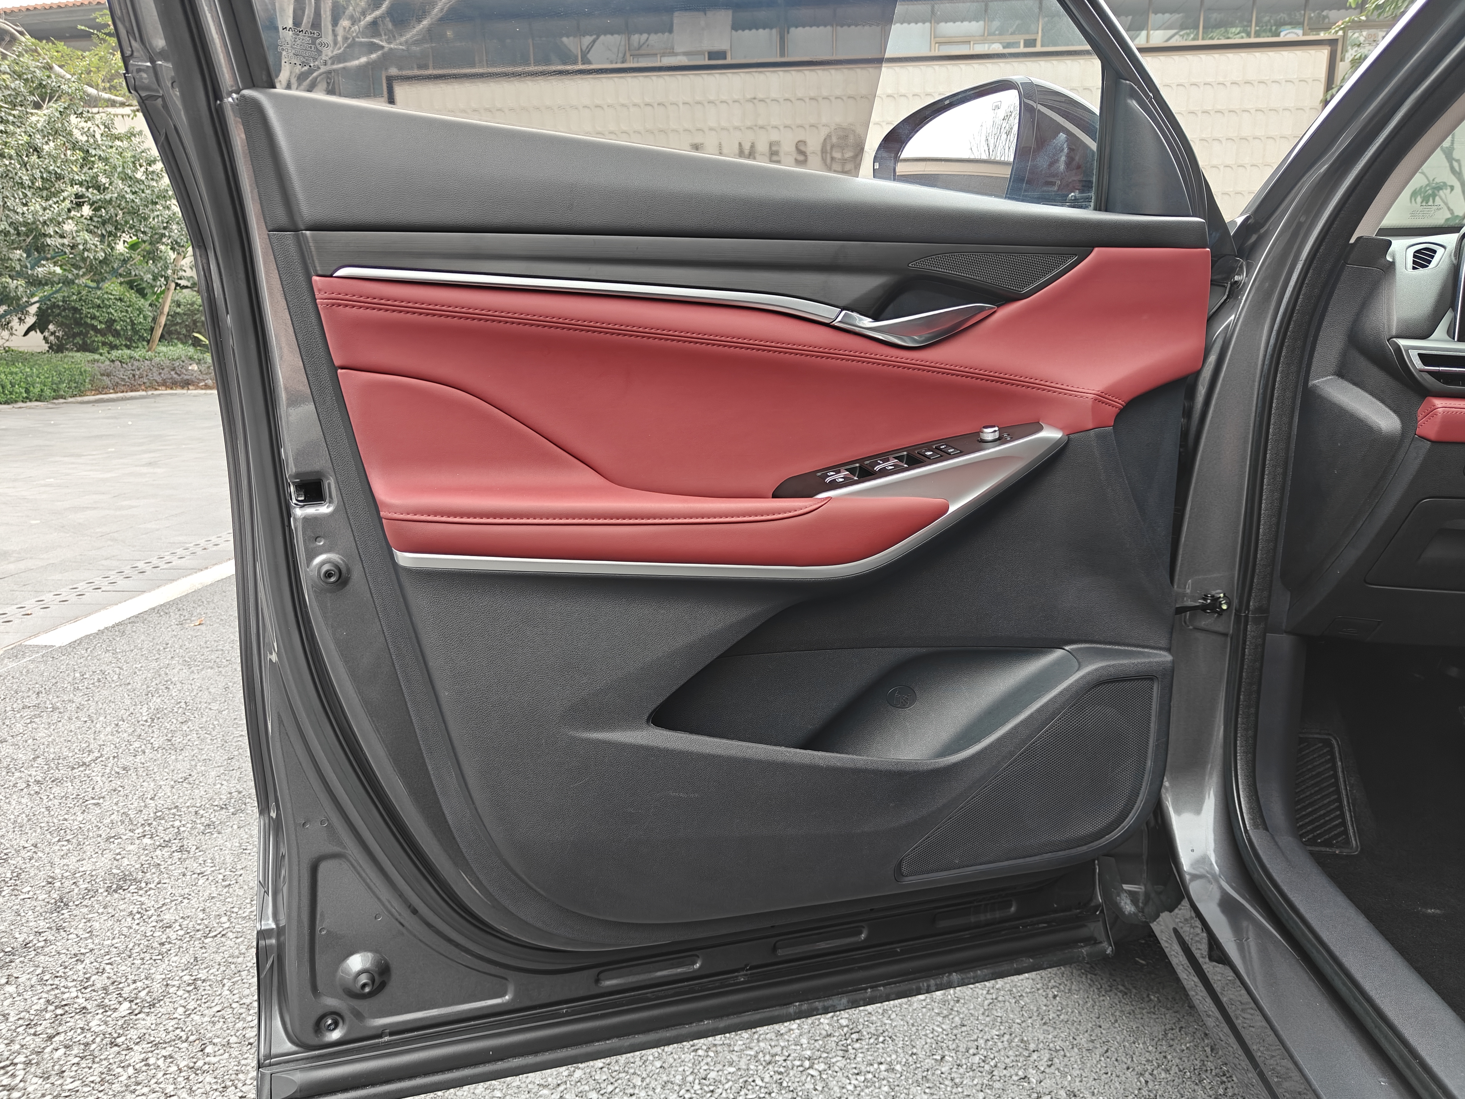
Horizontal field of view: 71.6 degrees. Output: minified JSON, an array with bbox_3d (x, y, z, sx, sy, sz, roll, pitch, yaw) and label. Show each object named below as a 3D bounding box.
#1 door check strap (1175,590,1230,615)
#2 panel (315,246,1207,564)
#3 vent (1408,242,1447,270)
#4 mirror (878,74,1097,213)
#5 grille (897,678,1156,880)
[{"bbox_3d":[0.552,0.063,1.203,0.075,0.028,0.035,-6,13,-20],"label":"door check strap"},{"bbox_3d":[0.079,-0.136,0.916,0.840,0.265,0.120,-4,13,-14],"label":"panel"},{"bbox_3d":[0.786,-0.332,1.149,0.045,0.035,0.020,3,-2,16],"label":"vent"},{"bbox_3d":[0.301,-0.452,1.230,0.130,0.158,0.257,-9,14,-31],"label":"mirror"},{"bbox_3d":[0.317,0.242,1.095,0.292,0.191,0.030,-4,13,-14],"label":"grille"}]

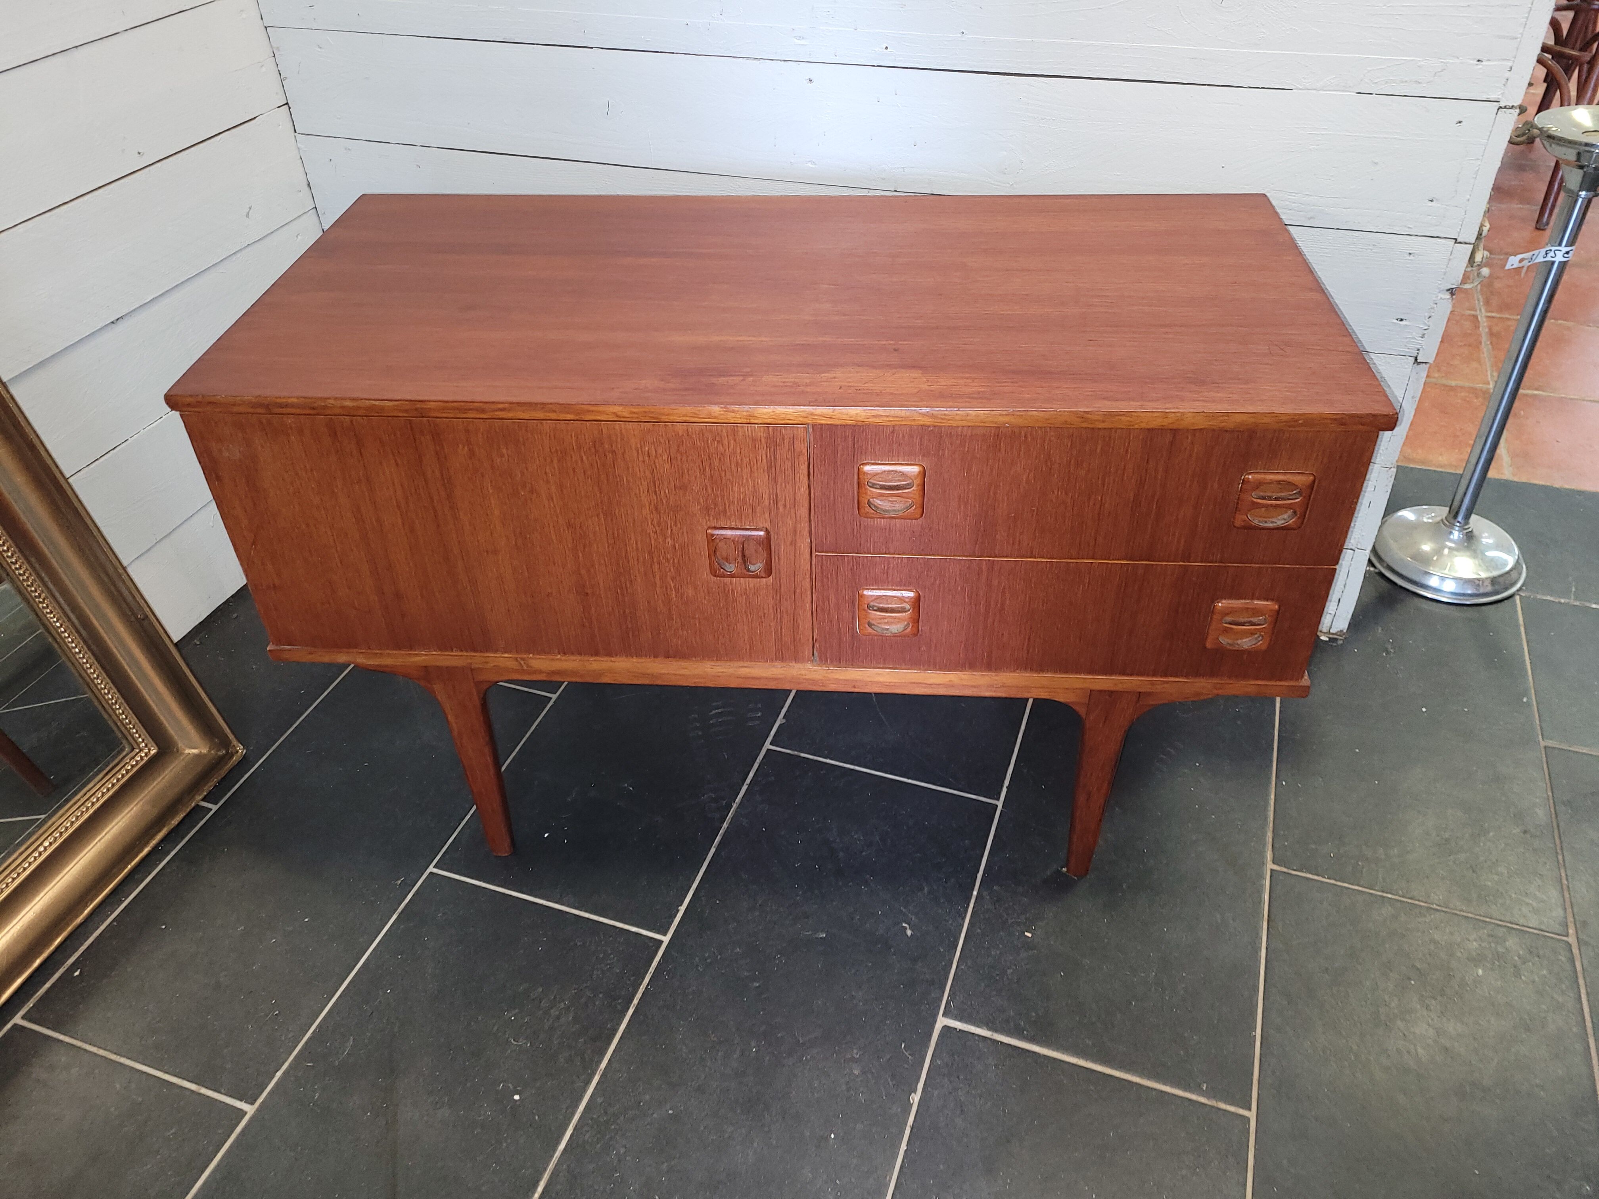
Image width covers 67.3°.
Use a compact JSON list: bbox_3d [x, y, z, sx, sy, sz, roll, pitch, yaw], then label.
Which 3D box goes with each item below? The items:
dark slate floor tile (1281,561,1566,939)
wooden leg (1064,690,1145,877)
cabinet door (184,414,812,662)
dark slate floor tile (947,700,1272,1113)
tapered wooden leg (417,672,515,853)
[{"bbox_3d":[0.779,0.151,1.542,0.300,0.010,0.600,11,41,16],"label":"dark slate floor tile"},{"bbox_3d":[0.314,0.190,1.272,0.056,0.300,0.038,2,39,5],"label":"wooden leg"},{"bbox_3d":[-0.264,-0.055,1.122,0.550,0.273,0.018,2,39,5],"label":"cabinet door"},{"bbox_3d":[0.389,0.279,1.404,0.300,0.010,0.600,11,41,16],"label":"dark slate floor tile"},{"bbox_3d":[-0.352,0.170,1.330,0.056,0.300,0.038,2,39,5],"label":"tapered wooden leg"}]

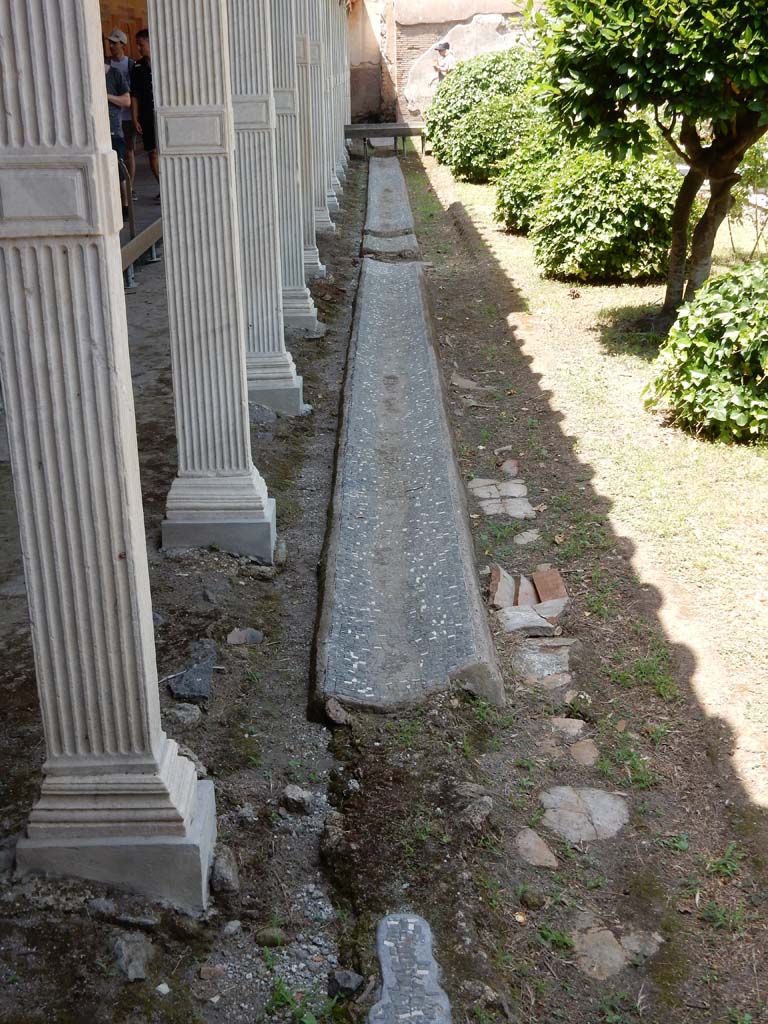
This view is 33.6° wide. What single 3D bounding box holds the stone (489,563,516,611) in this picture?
[{"bbox_3d":[0.355,0.224,3.810,0.090,0.065,0.250,1,20,5],"label":"stone"}]

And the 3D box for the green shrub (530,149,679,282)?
[{"bbox_3d":[1.620,-2.200,9.240,1.100,0.880,1.050,-1,20,0],"label":"green shrub"}]

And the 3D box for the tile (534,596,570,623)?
[{"bbox_3d":[0.482,0.279,3.662,0.095,0.036,0.125,1,19,5],"label":"tile"}]

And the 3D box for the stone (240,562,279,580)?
[{"bbox_3d":[-0.389,0.186,3.975,0.118,0.045,0.080,-1,20,0],"label":"stone"}]

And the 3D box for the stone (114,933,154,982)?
[{"bbox_3d":[-0.449,0.785,2.250,0.056,0.042,0.095,0,19,3],"label":"stone"}]

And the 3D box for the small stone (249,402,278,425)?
[{"bbox_3d":[-0.546,-0.428,5.531,0.155,0.075,0.110,-1,19,0],"label":"small stone"}]

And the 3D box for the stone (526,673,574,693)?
[{"bbox_3d":[0.410,0.423,3.155,0.110,0.022,0.070,-5,20,-10],"label":"stone"}]

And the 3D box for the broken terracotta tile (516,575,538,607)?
[{"bbox_3d":[0.408,0.223,3.613,0.070,0.055,0.100,2,20,9],"label":"broken terracotta tile"}]

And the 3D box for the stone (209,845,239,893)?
[{"bbox_3d":[-0.307,0.688,2.467,0.055,0.050,0.095,-2,19,-4],"label":"stone"}]

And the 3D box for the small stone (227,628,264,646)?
[{"bbox_3d":[-0.376,0.336,3.458,0.100,0.032,0.060,-1,19,0],"label":"small stone"}]

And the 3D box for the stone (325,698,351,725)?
[{"bbox_3d":[-0.108,0.475,3.028,0.055,0.042,0.055,10,22,28],"label":"stone"}]

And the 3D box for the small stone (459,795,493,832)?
[{"bbox_3d":[0.197,0.646,2.735,0.062,0.045,0.085,4,20,14],"label":"small stone"}]

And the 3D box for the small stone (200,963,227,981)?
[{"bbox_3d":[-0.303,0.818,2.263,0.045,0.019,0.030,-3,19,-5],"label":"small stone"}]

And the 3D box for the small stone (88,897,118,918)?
[{"bbox_3d":[-0.519,0.731,2.352,0.050,0.023,0.033,-1,19,0],"label":"small stone"}]

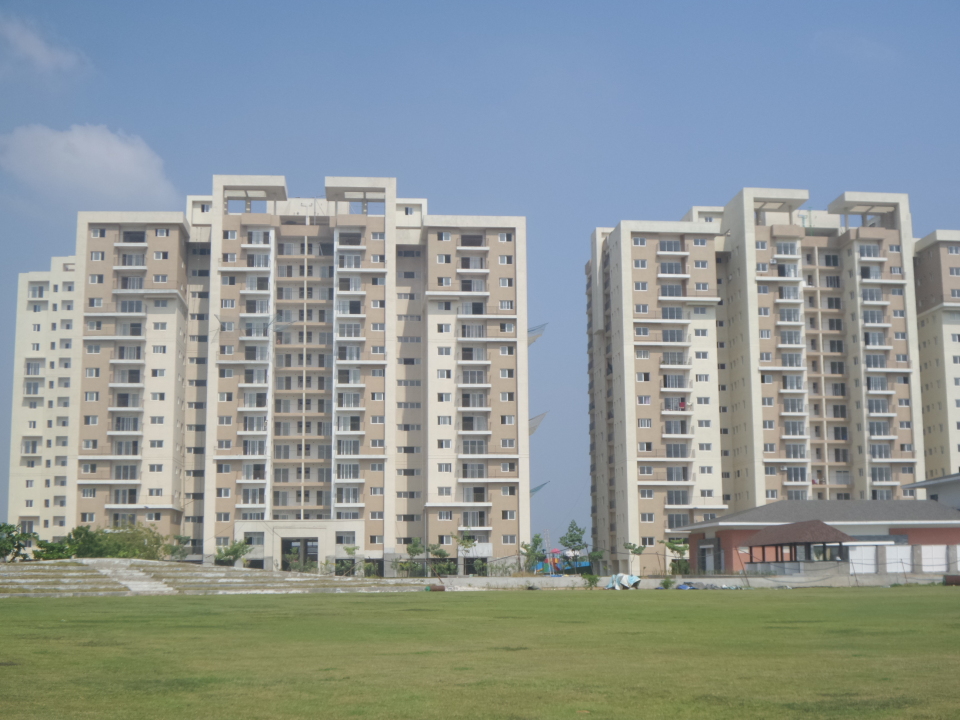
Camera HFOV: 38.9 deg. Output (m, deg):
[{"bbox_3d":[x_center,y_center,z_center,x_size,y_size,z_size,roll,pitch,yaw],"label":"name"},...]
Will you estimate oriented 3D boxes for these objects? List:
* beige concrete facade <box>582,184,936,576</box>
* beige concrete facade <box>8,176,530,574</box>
[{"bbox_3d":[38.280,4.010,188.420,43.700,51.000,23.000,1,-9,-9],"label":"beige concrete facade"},{"bbox_3d":[-24.190,3.520,182.960,59.350,51.200,24.000,0,-9,-4],"label":"beige concrete facade"}]

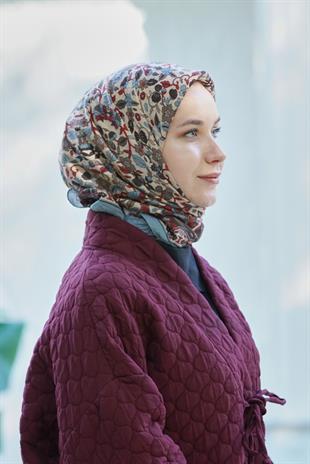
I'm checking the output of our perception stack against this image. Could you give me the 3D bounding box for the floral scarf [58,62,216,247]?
[{"bbox_3d":[-0.027,-0.119,2.170,0.245,0.280,0.205,0,0,30],"label":"floral scarf"}]

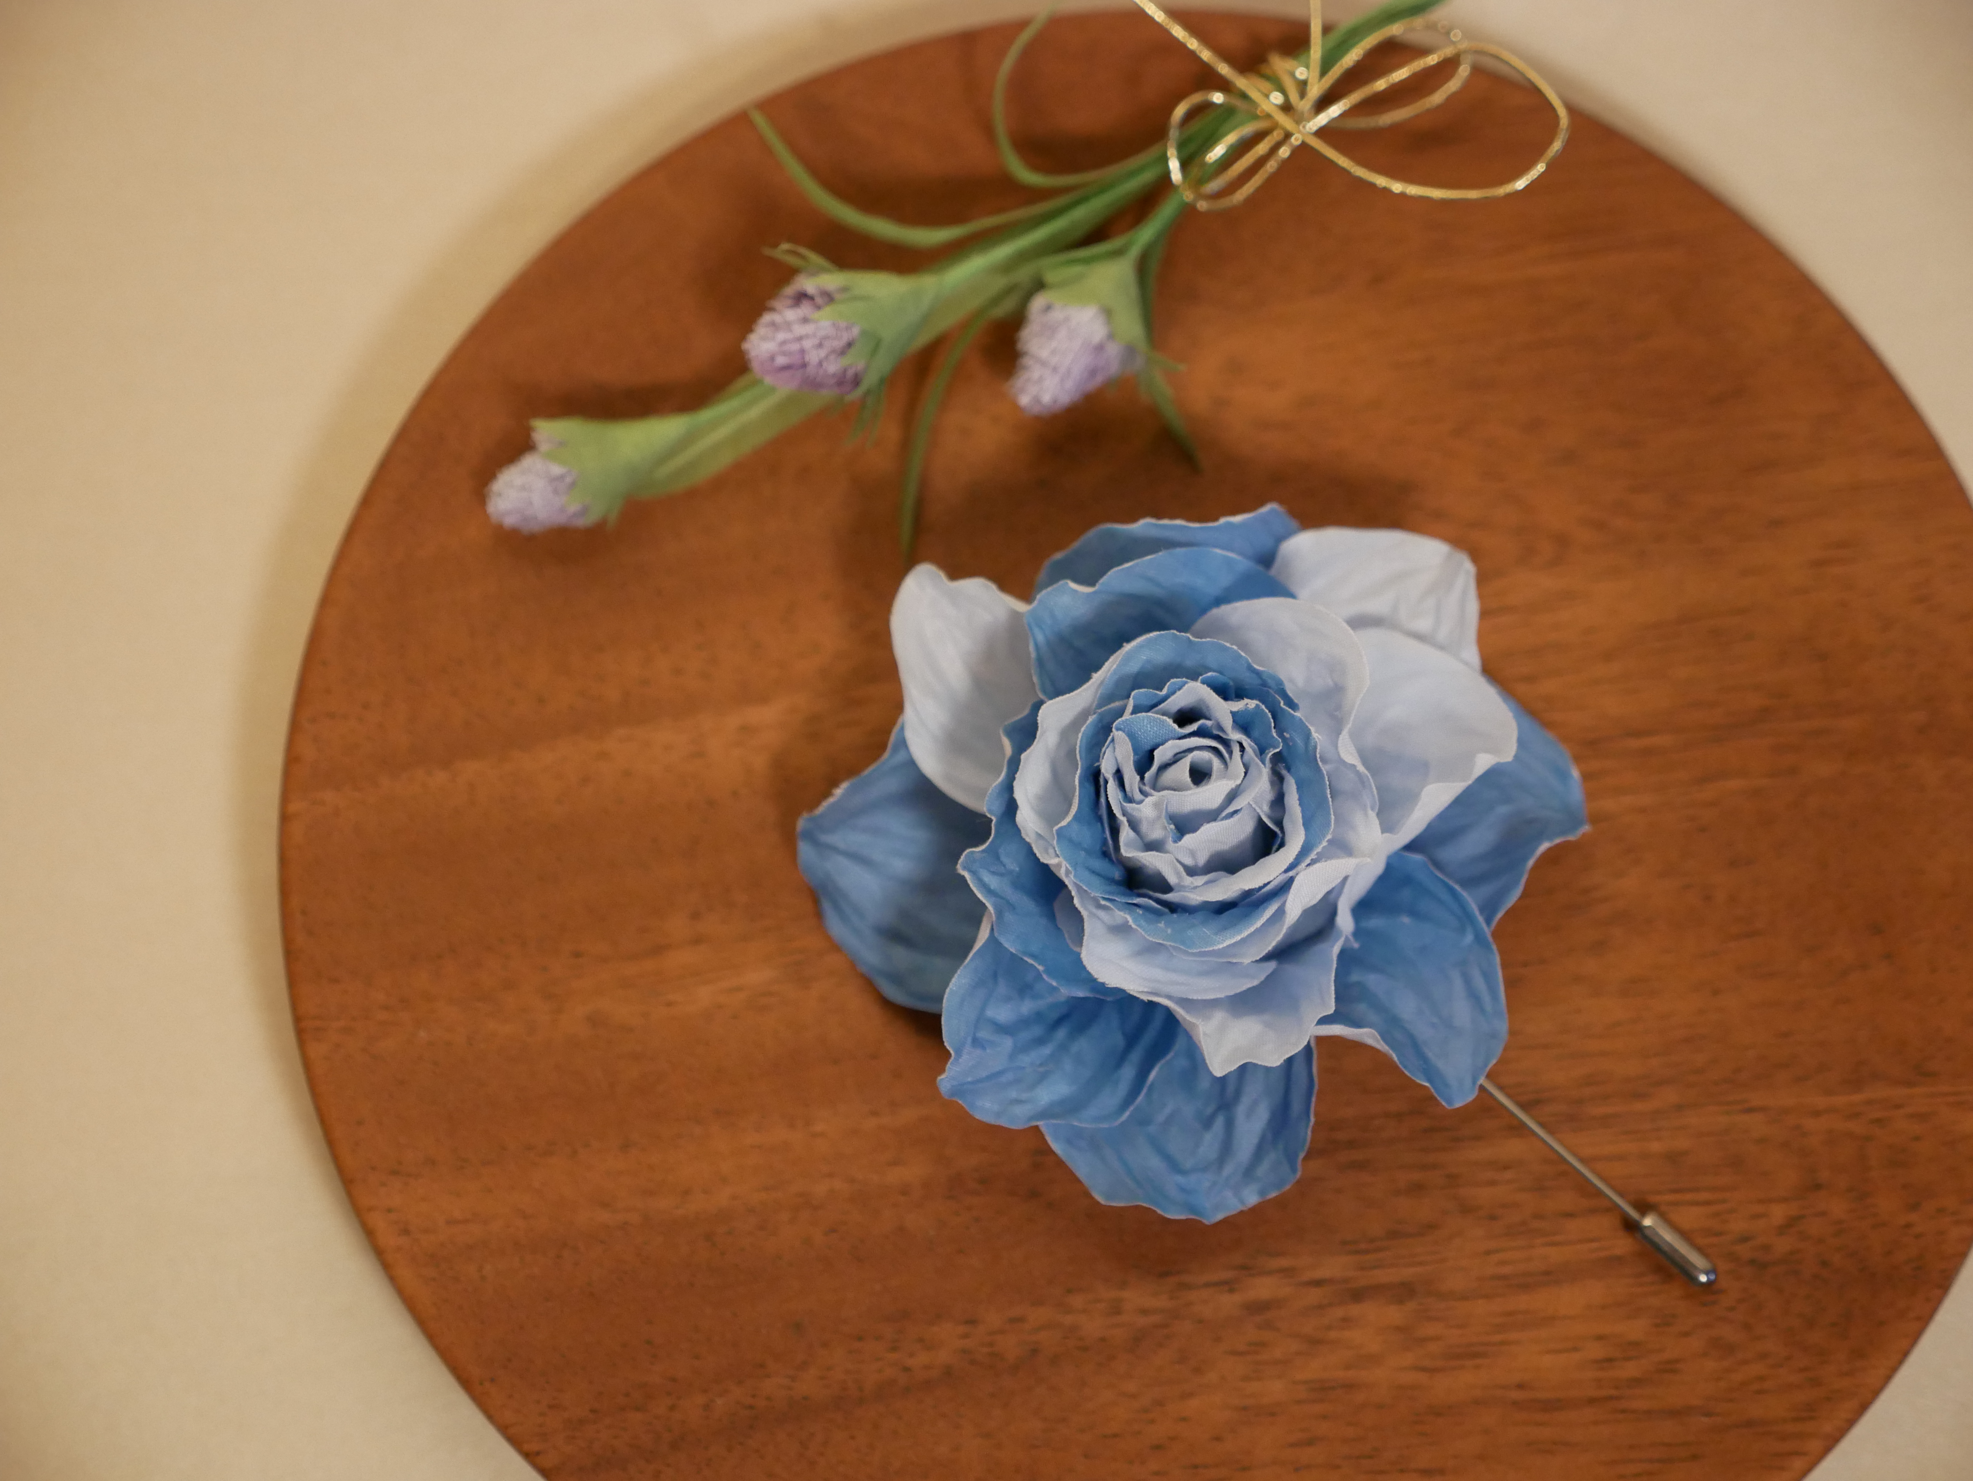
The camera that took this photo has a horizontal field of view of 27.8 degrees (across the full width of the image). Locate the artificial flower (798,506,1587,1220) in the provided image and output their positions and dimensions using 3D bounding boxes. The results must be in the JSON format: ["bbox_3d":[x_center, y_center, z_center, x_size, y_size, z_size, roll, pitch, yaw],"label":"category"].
[{"bbox_3d":[0.027,0.014,0.533,0.107,0.048,0.096,0,74,1],"label":"artificial flower"}]

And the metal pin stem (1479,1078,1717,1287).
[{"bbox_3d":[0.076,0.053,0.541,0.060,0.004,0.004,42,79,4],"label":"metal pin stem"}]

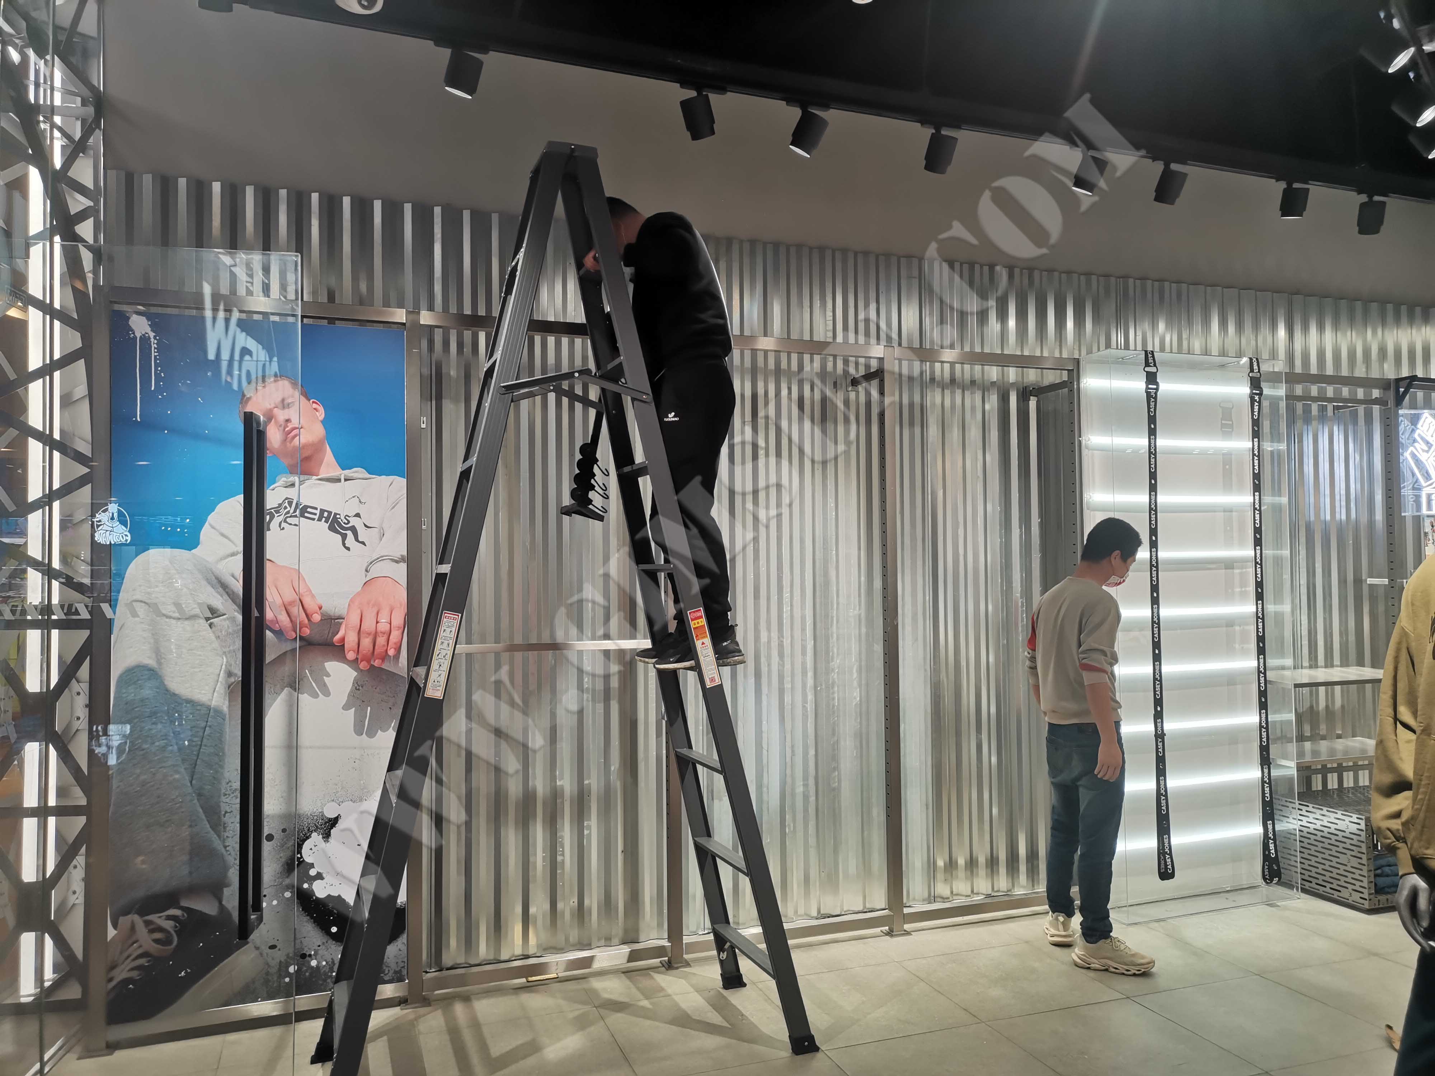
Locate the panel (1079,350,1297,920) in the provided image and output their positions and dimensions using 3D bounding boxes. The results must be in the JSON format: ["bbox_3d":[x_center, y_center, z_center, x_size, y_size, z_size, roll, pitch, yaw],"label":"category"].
[{"bbox_3d":[2.163,0.420,4.923,0.978,2.482,0.209,0,-2,-19],"label":"panel"}]

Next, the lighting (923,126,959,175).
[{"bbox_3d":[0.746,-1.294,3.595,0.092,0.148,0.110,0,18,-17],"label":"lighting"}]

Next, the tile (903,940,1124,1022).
[{"bbox_3d":[1.083,1.655,4.030,0.600,0.012,0.600,0,-2,-19],"label":"tile"}]

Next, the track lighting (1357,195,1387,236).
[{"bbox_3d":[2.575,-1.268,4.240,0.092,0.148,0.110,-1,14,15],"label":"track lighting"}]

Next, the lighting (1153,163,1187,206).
[{"bbox_3d":[1.730,-1.352,4.119,0.092,0.135,0.092,0,30,-24],"label":"lighting"}]

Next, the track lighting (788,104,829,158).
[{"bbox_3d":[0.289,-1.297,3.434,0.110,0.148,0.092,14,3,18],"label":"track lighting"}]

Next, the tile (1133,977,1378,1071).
[{"bbox_3d":[1.855,1.641,3.670,0.600,0.010,0.600,0,-2,-20],"label":"tile"}]

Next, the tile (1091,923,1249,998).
[{"bbox_3d":[1.649,1.654,4.227,0.600,0.010,0.600,0,-2,-20],"label":"tile"}]

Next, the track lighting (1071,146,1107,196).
[{"bbox_3d":[1.438,-1.409,4.162,0.100,0.155,0.100,31,19,38],"label":"track lighting"}]

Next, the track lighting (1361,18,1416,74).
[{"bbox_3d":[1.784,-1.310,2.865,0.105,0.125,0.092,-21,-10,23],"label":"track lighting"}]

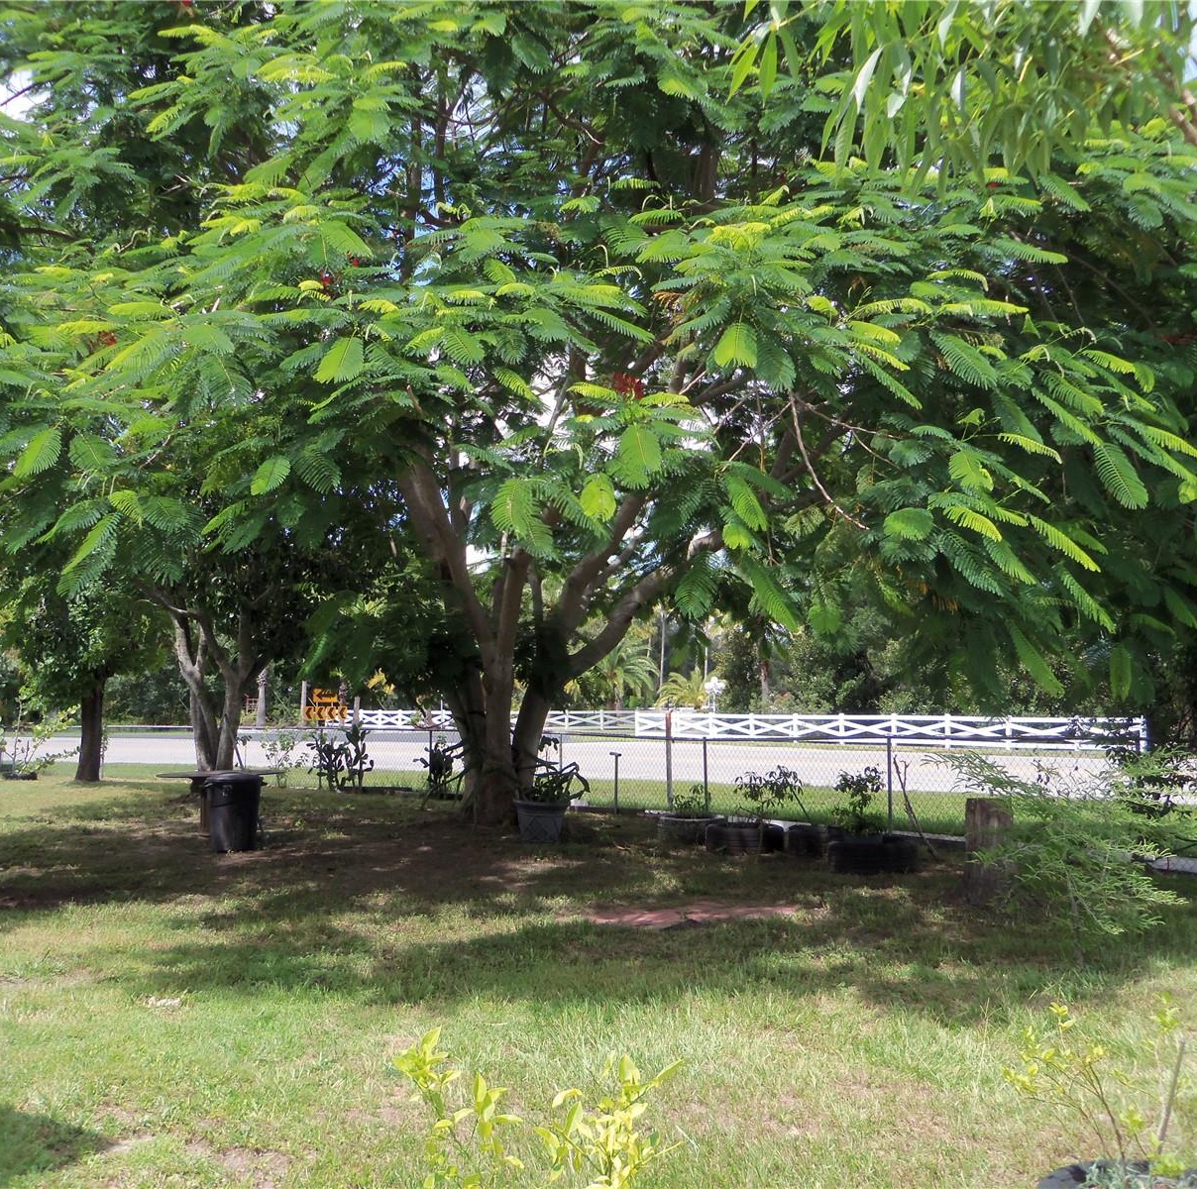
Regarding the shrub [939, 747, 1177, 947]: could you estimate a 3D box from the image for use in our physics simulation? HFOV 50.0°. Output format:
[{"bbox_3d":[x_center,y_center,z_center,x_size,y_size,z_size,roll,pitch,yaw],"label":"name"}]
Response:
[{"bbox_3d":[2.829,1.586,7.800,1.400,1.250,1.250,0,-5,0],"label":"shrub"}]

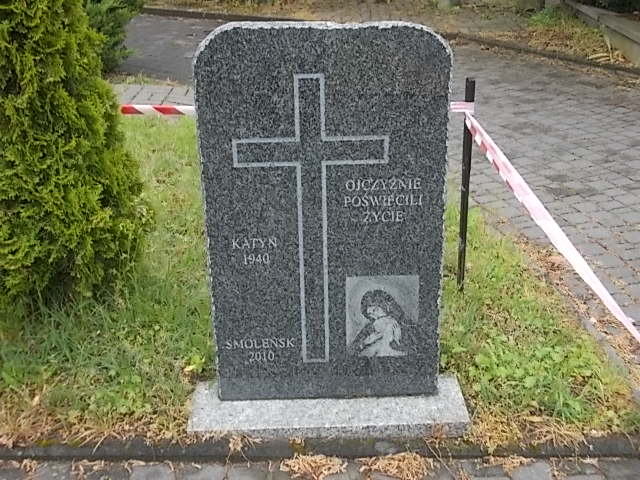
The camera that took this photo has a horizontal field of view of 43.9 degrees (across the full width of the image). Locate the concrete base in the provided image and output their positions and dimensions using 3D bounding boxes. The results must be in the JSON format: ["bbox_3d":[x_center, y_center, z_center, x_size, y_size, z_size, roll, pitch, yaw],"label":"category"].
[{"bbox_3d":[0.024,0.484,2.277,0.770,0.050,0.241,-1,22,-1],"label":"concrete base"}]

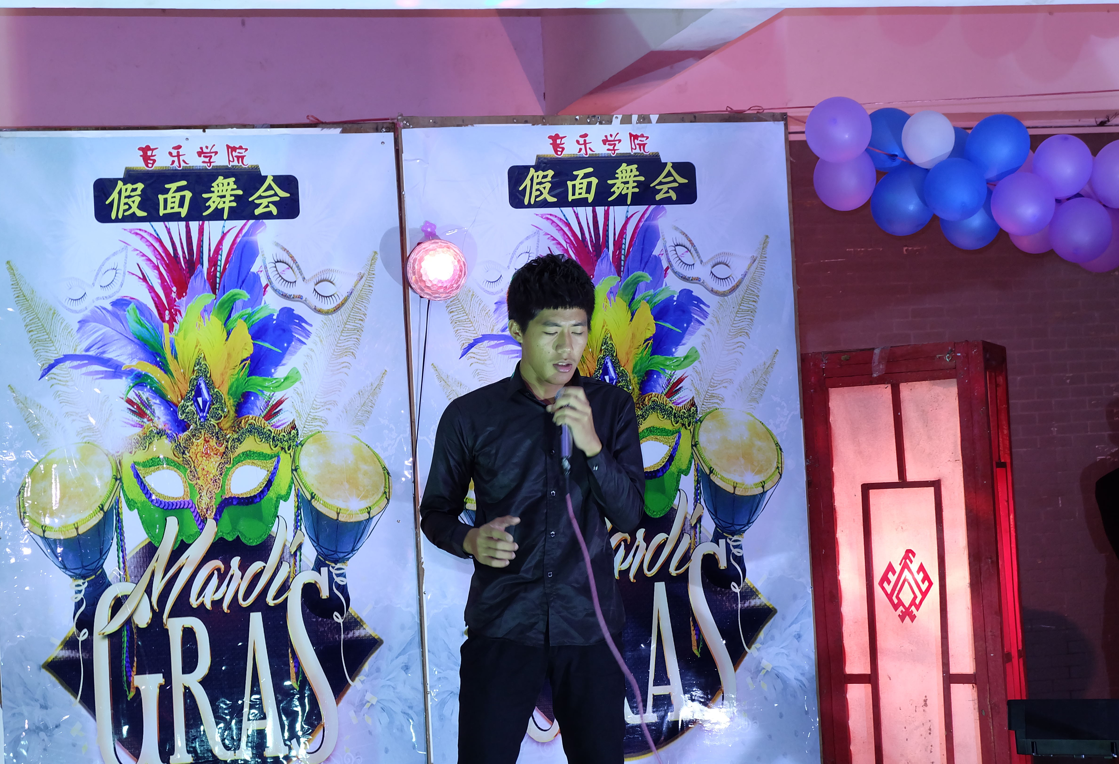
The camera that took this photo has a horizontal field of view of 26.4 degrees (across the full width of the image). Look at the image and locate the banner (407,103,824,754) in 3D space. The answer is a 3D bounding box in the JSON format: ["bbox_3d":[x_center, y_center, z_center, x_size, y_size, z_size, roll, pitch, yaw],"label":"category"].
[{"bbox_3d":[0.167,0.374,7.141,1.220,2.340,0.050,-3,-1,-16],"label":"banner"}]

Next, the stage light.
[{"bbox_3d":[-0.355,-0.325,6.912,0.172,0.176,0.150,-3,-1,-16],"label":"stage light"}]

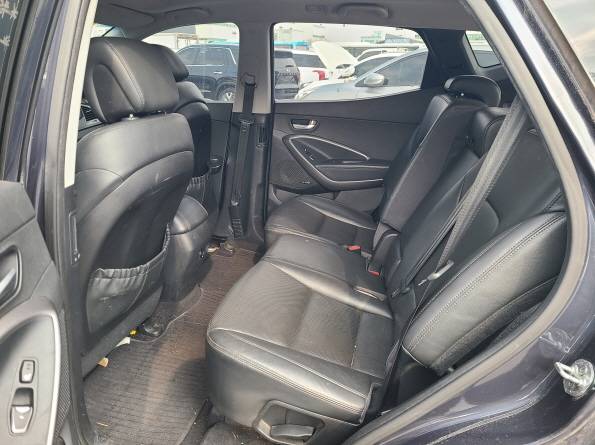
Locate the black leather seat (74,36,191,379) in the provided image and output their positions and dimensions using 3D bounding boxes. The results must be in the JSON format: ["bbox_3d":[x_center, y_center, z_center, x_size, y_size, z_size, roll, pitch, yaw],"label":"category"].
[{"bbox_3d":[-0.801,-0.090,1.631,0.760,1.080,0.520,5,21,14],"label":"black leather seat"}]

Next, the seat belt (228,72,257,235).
[{"bbox_3d":[-0.316,-0.335,2.551,0.130,0.950,0.080,5,21,14],"label":"seat belt"}]

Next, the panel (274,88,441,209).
[{"bbox_3d":[0.284,-0.347,2.468,0.900,0.740,0.120,5,21,14],"label":"panel"}]

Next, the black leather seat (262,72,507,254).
[{"bbox_3d":[0.368,-0.196,2.126,0.920,0.960,0.510,5,21,14],"label":"black leather seat"}]

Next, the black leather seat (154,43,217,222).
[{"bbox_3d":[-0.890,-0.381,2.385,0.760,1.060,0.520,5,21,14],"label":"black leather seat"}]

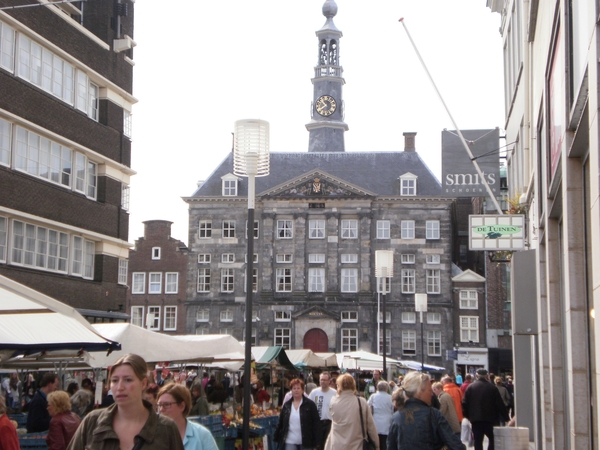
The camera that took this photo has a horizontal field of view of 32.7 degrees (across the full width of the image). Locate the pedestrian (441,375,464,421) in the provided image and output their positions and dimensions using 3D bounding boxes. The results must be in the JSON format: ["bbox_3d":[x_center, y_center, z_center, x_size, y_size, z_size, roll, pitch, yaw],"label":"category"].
[{"bbox_3d":[2.843,3.638,18.875,0.520,1.690,0.400,4,-9,-23],"label":"pedestrian"}]

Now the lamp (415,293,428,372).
[{"bbox_3d":[6.320,6.484,52.623,0.620,5.920,0.620,0,-8,0],"label":"lamp"}]

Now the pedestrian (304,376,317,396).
[{"bbox_3d":[0.193,3.460,17.483,0.460,1.600,0.340,0,-8,0],"label":"pedestrian"}]

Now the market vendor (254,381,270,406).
[{"bbox_3d":[-0.832,4.296,23.120,0.400,1.570,0.460,4,-9,-24],"label":"market vendor"}]

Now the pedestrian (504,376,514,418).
[{"bbox_3d":[5.794,5.016,28.075,0.480,1.680,0.360,0,-8,6],"label":"pedestrian"}]

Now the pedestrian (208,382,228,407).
[{"bbox_3d":[-2.089,4.743,26.085,0.550,1.530,0.420,3,-9,-17],"label":"pedestrian"}]

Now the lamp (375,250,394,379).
[{"bbox_3d":[2.867,3.784,34.418,0.620,5.920,0.620,0,-8,0],"label":"lamp"}]

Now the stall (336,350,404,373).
[{"bbox_3d":[2.849,6.589,42.497,3.000,2.720,2.700,1,-8,-6],"label":"stall"}]

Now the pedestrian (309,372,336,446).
[{"bbox_3d":[0.346,3.096,15.515,0.520,1.750,0.360,-1,-8,8],"label":"pedestrian"}]

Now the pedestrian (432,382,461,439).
[{"bbox_3d":[2.377,3.359,16.590,0.480,1.570,0.480,-4,-10,30],"label":"pedestrian"}]

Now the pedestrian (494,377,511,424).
[{"bbox_3d":[5.168,4.740,26.093,0.500,1.640,0.360,0,-8,6],"label":"pedestrian"}]

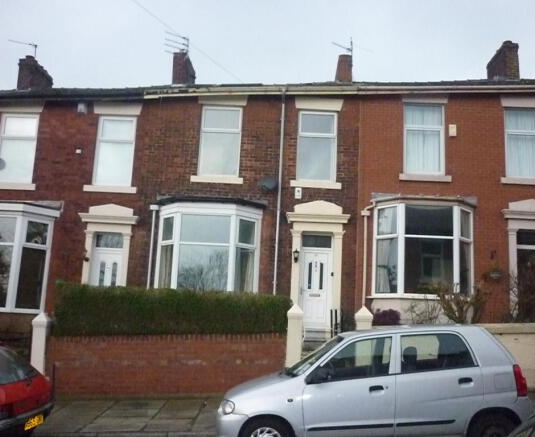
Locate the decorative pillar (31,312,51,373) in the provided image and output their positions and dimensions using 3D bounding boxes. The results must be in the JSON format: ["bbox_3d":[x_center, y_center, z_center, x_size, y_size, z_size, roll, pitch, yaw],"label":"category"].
[{"bbox_3d":[-4.110,2.442,9.946,0.280,1.502,0.280,3,-10,2],"label":"decorative pillar"}]

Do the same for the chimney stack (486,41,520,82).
[{"bbox_3d":[8.149,-5.115,19.202,0.453,1.372,1.488,3,-10,2],"label":"chimney stack"}]

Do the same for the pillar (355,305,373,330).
[{"bbox_3d":[1.696,2.327,9.832,0.280,1.534,0.280,3,-10,2],"label":"pillar"}]

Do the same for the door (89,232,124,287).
[{"bbox_3d":[-4.061,1.502,13.993,0.787,2.334,0.100,3,-10,2],"label":"door"}]

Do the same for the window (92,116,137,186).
[{"bbox_3d":[-3.959,-1.740,14.464,1.011,1.866,0.100,3,-10,2],"label":"window"}]

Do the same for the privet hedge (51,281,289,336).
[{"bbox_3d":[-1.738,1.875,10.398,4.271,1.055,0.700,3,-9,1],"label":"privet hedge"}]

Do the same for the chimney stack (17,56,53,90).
[{"bbox_3d":[-8.167,-4.777,19.564,0.494,1.251,1.575,3,-10,2],"label":"chimney stack"}]

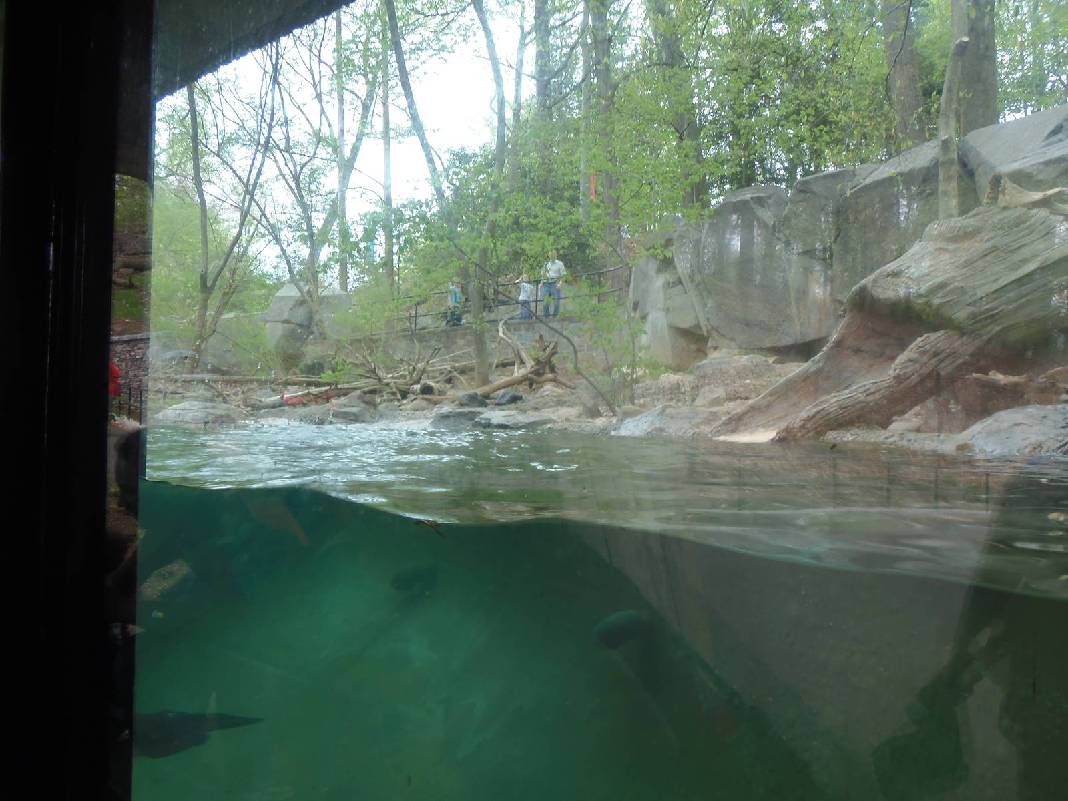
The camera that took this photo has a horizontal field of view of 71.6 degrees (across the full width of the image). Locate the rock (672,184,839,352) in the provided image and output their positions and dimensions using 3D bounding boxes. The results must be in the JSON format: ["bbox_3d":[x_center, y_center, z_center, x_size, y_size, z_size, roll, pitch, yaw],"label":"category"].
[{"bbox_3d":[4.170,-2.500,13.900,2.750,2.950,2.100,0,-1,18],"label":"rock"}]

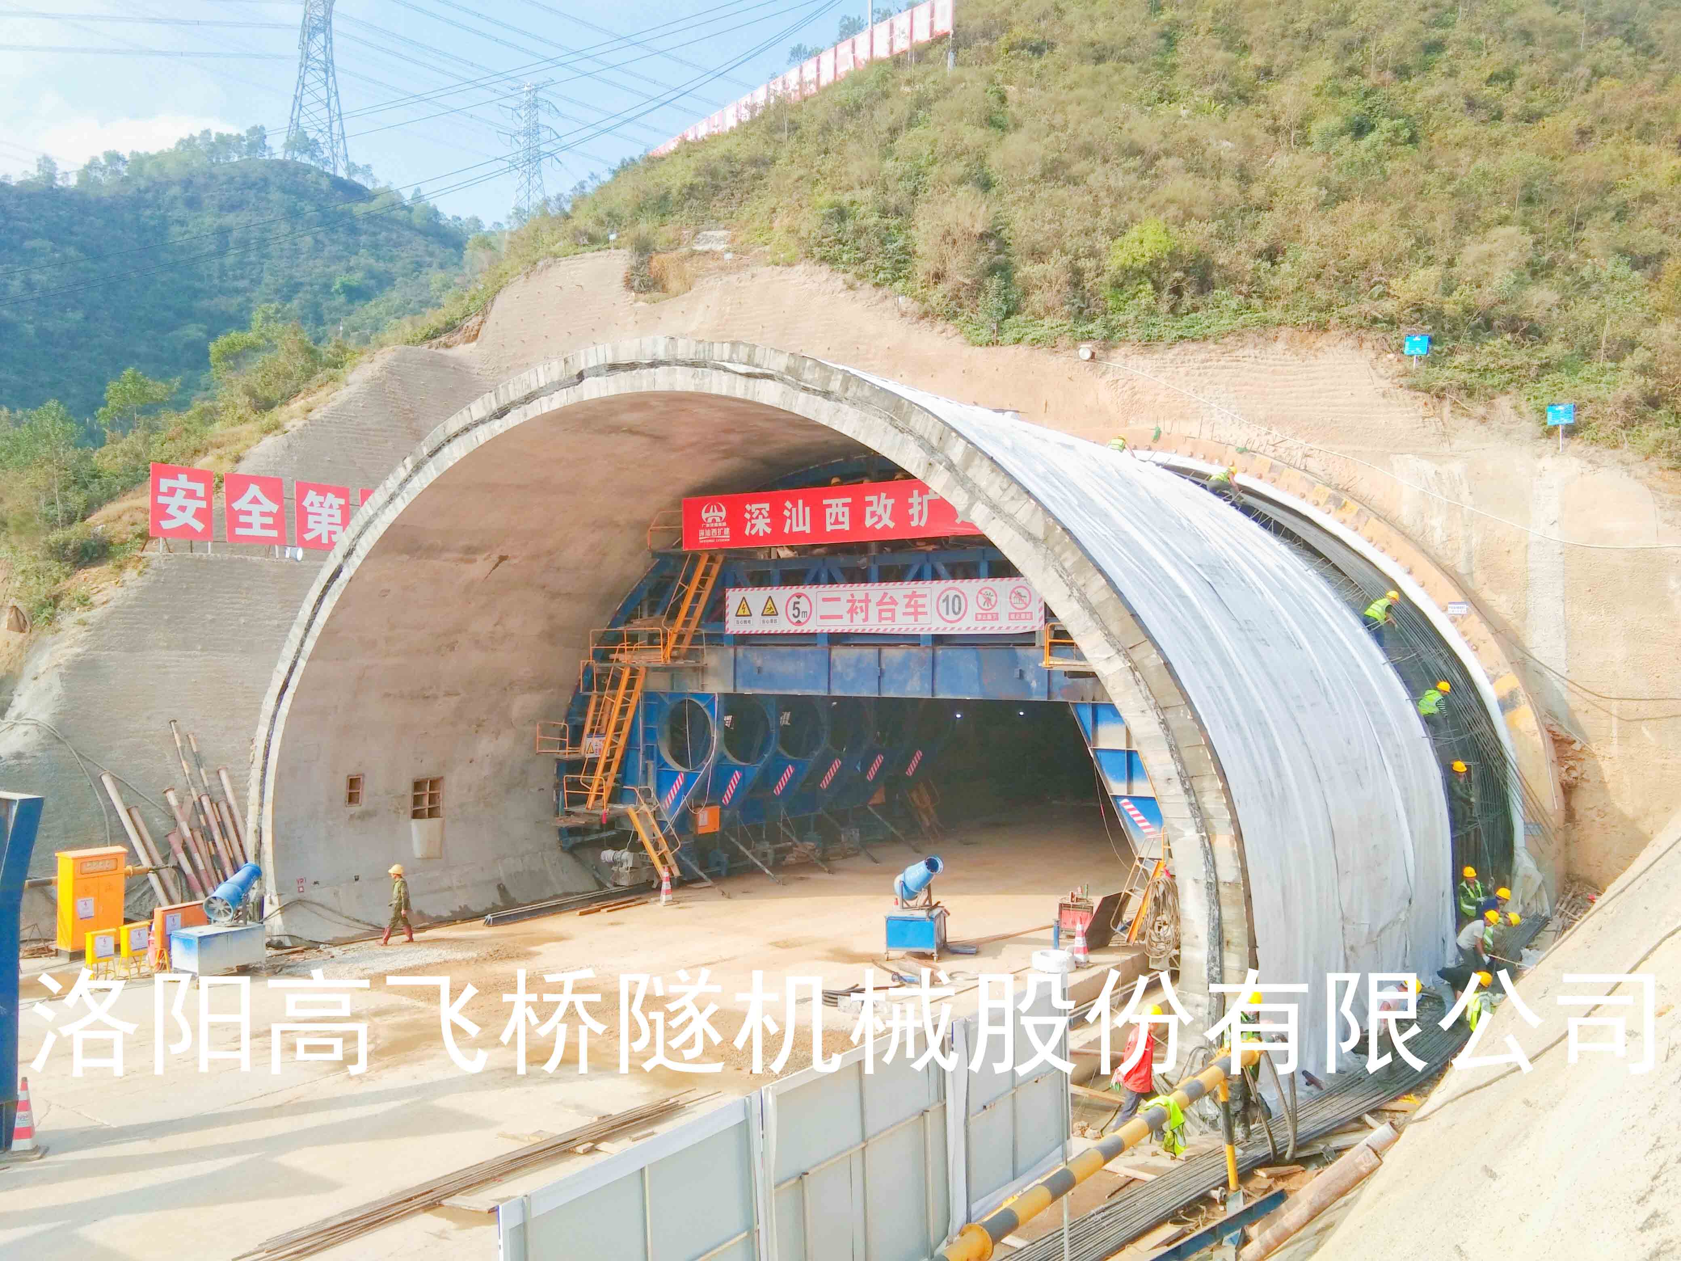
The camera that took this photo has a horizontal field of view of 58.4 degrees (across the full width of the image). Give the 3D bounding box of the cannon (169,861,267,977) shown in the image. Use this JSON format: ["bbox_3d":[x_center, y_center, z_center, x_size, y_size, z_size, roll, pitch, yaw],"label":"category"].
[{"bbox_3d":[-11.520,5.310,27.880,0.950,2.200,1.450,0,0,28],"label":"cannon"}]

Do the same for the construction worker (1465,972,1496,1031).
[{"bbox_3d":[10.200,5.970,23.900,0.700,1.150,0.550,0,0,0],"label":"construction worker"}]

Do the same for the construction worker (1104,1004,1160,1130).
[{"bbox_3d":[3.730,5.580,19.100,0.650,1.700,0.580,0,0,-2],"label":"construction worker"}]

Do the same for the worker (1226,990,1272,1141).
[{"bbox_3d":[5.000,5.320,18.450,0.600,1.800,0.550,0,0,-8],"label":"worker"}]

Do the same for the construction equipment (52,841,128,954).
[{"bbox_3d":[-15.289,5.503,30.841,0.550,1.950,1.170,-1,-1,40],"label":"construction equipment"}]

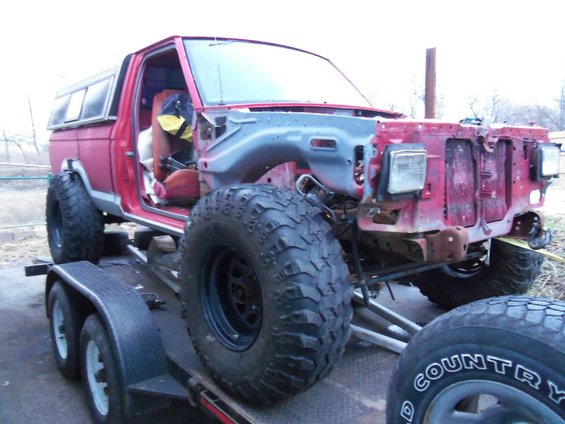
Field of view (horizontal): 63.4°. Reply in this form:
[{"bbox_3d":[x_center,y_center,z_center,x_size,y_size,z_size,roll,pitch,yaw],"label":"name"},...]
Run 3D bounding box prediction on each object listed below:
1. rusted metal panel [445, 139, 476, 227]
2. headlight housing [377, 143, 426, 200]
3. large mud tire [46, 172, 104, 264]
[{"bbox_3d":[0.753,-0.125,1.934,0.240,0.370,0.040,-7,10,-38],"label":"rusted metal panel"},{"bbox_3d":[0.403,-0.138,1.600,0.215,0.178,0.105,-7,10,-38],"label":"headlight housing"},{"bbox_3d":[-1.890,0.074,4.155,0.302,0.870,0.870,-7,10,-38],"label":"large mud tire"}]

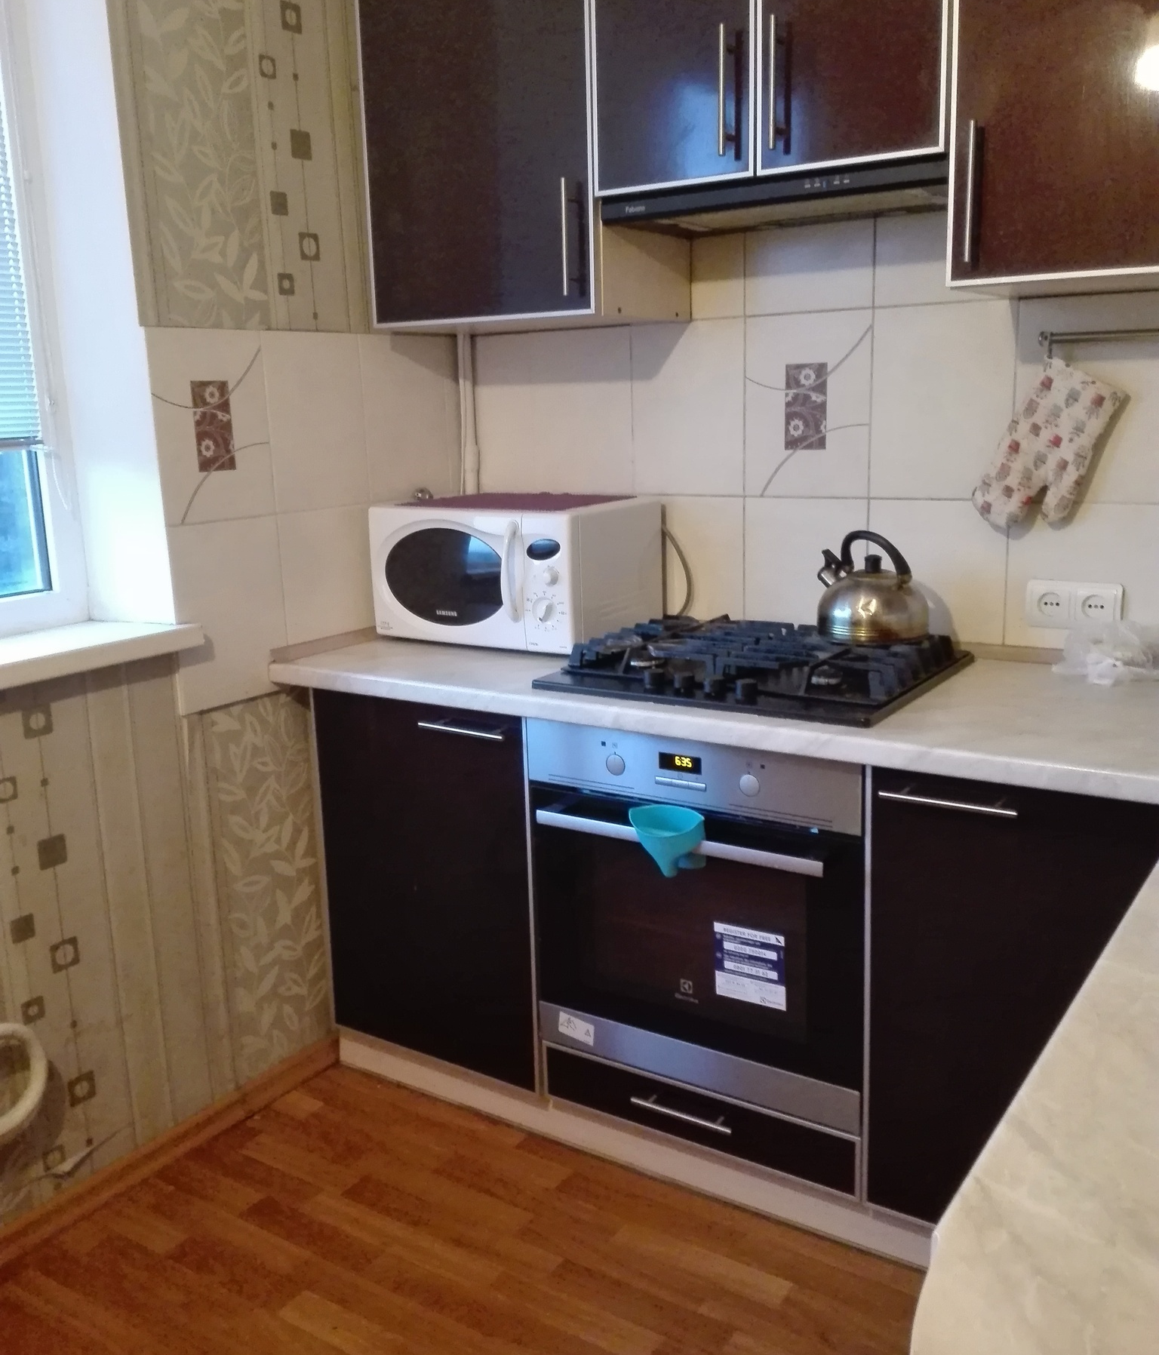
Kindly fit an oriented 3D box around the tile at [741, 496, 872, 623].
[{"bbox_3d":[0.436,-0.191,2.325,0.250,0.310,0.010,6,15,33],"label":"tile"}]

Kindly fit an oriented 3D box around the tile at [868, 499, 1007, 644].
[{"bbox_3d":[0.644,-0.178,2.180,0.250,0.285,0.010,6,15,32],"label":"tile"}]

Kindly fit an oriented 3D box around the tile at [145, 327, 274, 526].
[{"bbox_3d":[-0.646,-0.445,2.131,0.010,0.333,0.253,6,15,32],"label":"tile"}]

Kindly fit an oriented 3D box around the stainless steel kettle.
[{"bbox_3d":[0.506,-0.167,2.101,0.207,0.187,0.190,9,17,41],"label":"stainless steel kettle"}]

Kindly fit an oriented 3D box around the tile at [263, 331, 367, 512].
[{"bbox_3d":[-0.517,-0.505,2.380,0.010,0.334,0.250,7,15,35],"label":"tile"}]

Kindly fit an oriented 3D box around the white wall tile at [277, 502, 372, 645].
[{"bbox_3d":[-0.507,-0.189,2.451,0.010,0.310,0.250,7,15,35],"label":"white wall tile"}]

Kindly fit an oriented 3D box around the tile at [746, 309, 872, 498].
[{"bbox_3d":[0.426,-0.506,2.254,0.250,0.334,0.010,6,15,33],"label":"tile"}]

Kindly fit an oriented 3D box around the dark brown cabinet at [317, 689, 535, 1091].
[{"bbox_3d":[-0.141,0.327,2.457,0.497,0.710,0.560,6,15,32],"label":"dark brown cabinet"}]

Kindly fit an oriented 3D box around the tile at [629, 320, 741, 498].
[{"bbox_3d":[0.216,-0.530,2.390,0.250,0.334,0.010,6,15,33],"label":"tile"}]

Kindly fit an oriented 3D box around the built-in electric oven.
[{"bbox_3d":[0.306,0.389,2.163,0.596,0.708,0.570,6,15,33],"label":"built-in electric oven"}]

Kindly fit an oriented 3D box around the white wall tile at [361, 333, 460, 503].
[{"bbox_3d":[-0.371,-0.554,2.580,0.010,0.334,0.250,7,15,35],"label":"white wall tile"}]

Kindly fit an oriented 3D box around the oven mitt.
[{"bbox_3d":[0.776,-0.368,1.999,0.165,0.275,0.040,35,28,22],"label":"oven mitt"}]

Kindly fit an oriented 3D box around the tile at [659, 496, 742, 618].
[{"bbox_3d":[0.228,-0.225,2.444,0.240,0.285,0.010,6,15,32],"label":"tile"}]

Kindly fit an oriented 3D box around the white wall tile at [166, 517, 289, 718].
[{"bbox_3d":[-0.636,-0.120,2.204,0.010,0.332,0.253,6,15,32],"label":"white wall tile"}]

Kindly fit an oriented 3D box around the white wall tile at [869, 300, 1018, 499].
[{"bbox_3d":[0.635,-0.480,2.112,0.250,0.332,0.010,6,15,32],"label":"white wall tile"}]

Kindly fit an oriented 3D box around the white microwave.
[{"bbox_3d":[-0.127,-0.210,2.436,0.490,0.274,0.350,7,15,34],"label":"white microwave"}]

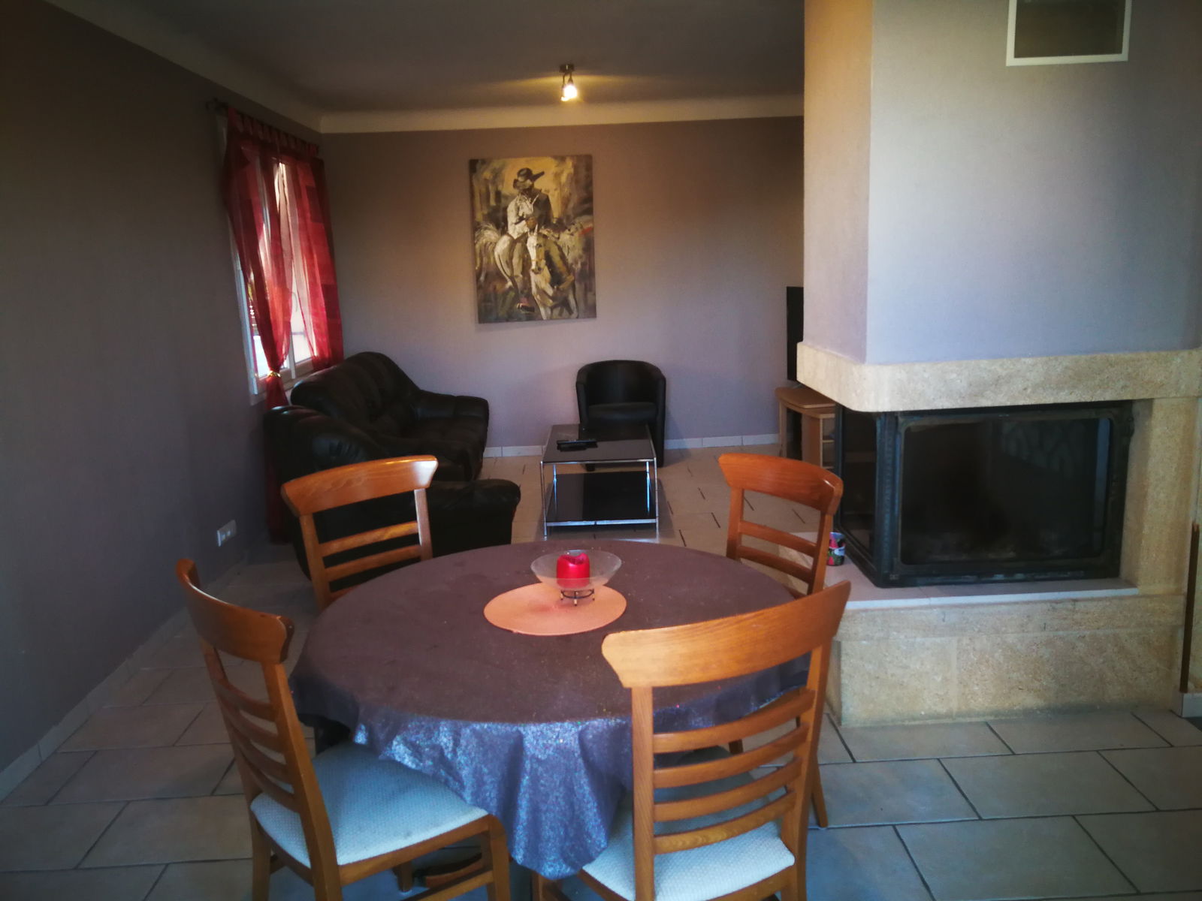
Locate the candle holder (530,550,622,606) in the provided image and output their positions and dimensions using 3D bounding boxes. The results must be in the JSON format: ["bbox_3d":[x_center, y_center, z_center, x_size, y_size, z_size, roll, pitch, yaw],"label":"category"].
[{"bbox_3d":[-0.054,0.292,2.065,0.200,0.084,0.200,-2,12,-1],"label":"candle holder"}]

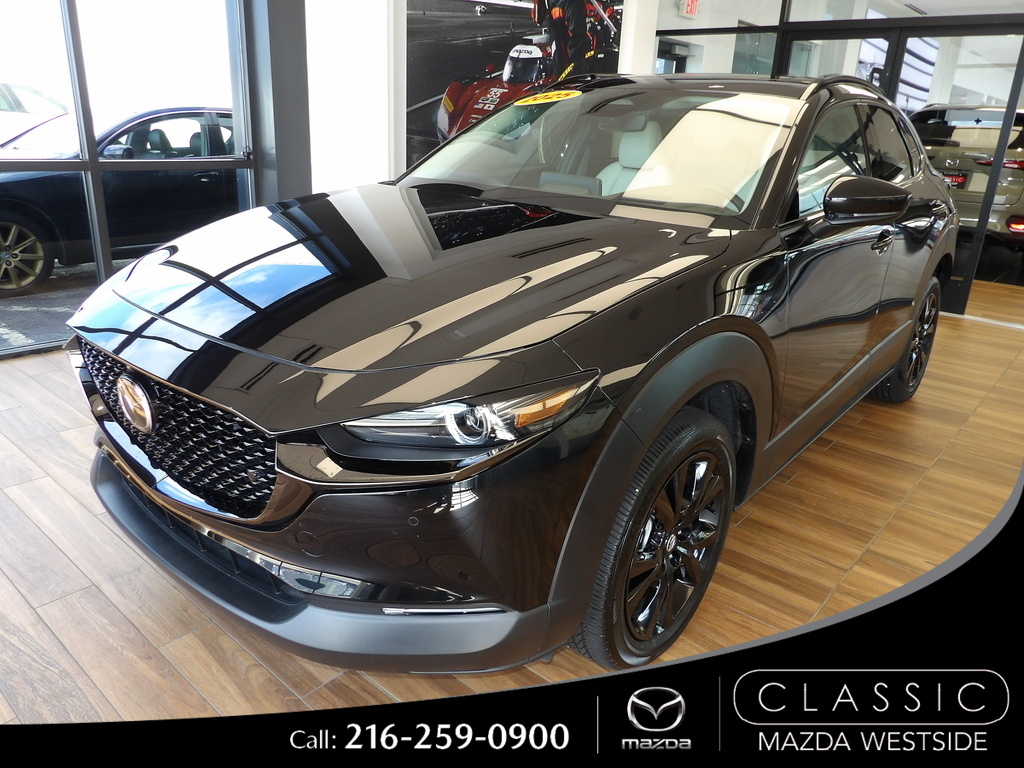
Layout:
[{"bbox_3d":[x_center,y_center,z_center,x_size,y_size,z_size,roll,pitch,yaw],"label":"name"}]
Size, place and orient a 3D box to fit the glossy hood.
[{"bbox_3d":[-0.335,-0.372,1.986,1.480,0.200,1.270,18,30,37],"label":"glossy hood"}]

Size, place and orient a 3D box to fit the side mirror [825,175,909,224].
[{"bbox_3d":[1.041,-0.550,2.102,0.235,0.140,0.185,18,25,37],"label":"side mirror"}]

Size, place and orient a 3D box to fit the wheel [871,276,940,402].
[{"bbox_3d":[2.060,-0.241,3.778,0.225,0.690,0.690,18,25,37],"label":"wheel"}]

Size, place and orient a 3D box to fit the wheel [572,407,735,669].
[{"bbox_3d":[0.344,0.376,1.849,0.225,0.690,0.690,18,25,37],"label":"wheel"}]

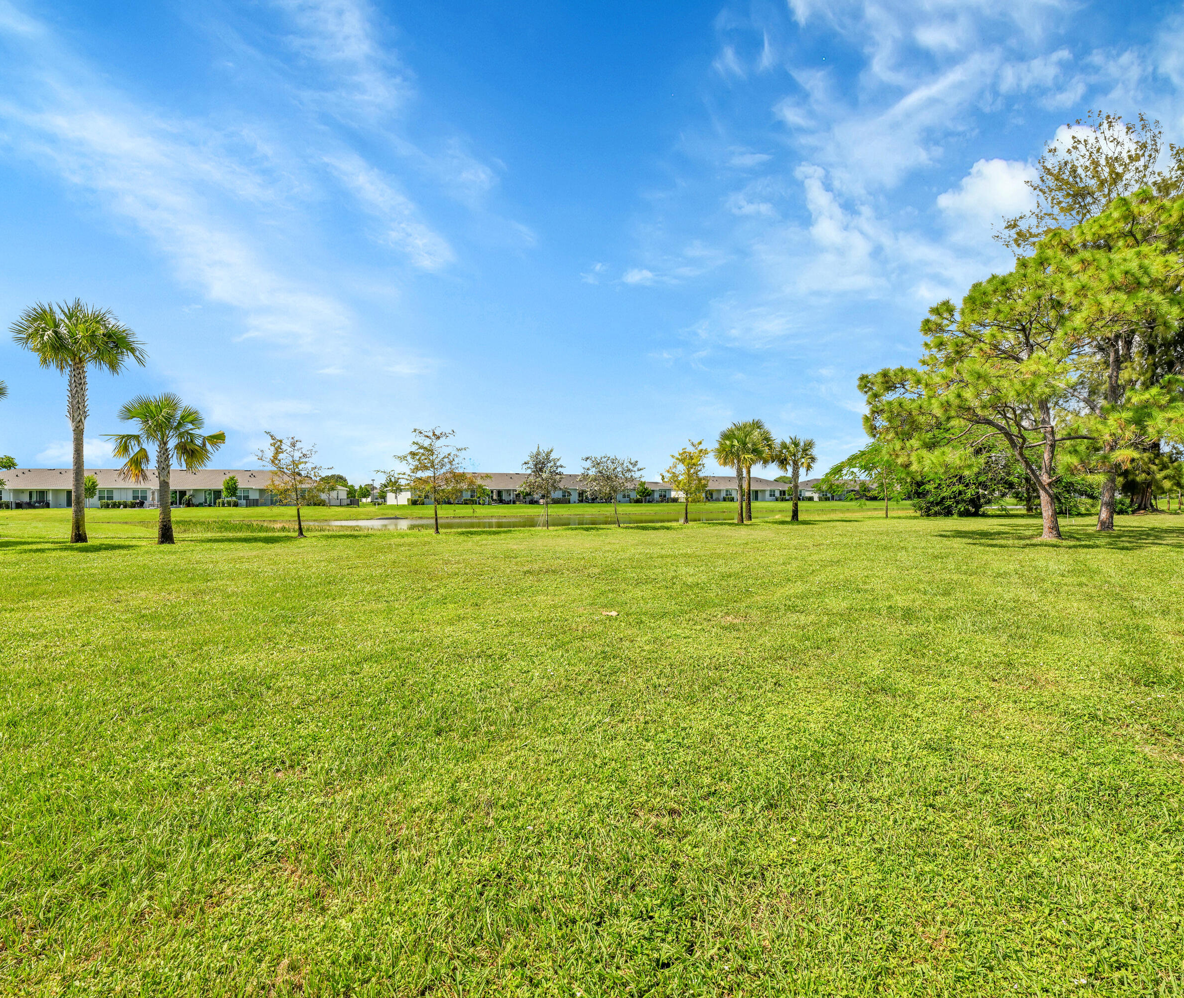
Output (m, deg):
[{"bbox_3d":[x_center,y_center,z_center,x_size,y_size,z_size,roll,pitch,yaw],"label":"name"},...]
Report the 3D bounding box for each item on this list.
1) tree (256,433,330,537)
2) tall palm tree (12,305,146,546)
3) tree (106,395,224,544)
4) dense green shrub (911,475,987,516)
[{"bbox_3d":[-10.781,-0.492,21.000,2.650,3.720,2.550,0,1,0],"label":"tree"},{"bbox_3d":[-18.551,-2.765,20.942,3.600,8.700,3.600,-1,1,-41],"label":"tall palm tree"},{"bbox_3d":[-13.494,-0.947,18.400,3.700,4.720,3.500,0,1,0],"label":"tree"},{"bbox_3d":[25.167,-0.206,41.000,5.300,2.850,4.200,0,1,0],"label":"dense green shrub"}]

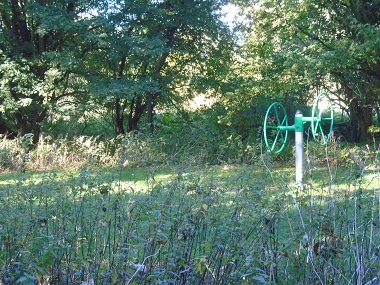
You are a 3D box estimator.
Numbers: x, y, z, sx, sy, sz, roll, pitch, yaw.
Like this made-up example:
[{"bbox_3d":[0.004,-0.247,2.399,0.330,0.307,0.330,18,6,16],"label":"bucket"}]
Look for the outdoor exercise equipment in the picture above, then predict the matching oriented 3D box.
[{"bbox_3d":[1.776,-0.028,10.301,0.870,1.560,0.860,2,4,35],"label":"outdoor exercise equipment"}]

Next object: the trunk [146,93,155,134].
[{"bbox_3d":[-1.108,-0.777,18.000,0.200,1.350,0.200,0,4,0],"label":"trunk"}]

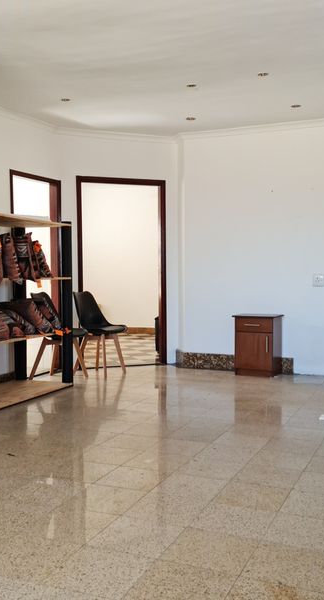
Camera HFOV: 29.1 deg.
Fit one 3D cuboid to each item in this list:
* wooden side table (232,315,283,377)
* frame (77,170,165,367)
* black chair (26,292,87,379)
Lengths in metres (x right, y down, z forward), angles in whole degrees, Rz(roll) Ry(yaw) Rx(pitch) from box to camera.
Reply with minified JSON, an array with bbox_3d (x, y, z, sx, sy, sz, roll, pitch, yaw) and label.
[{"bbox_3d":[0.959,0.457,6.268,0.420,0.590,0.360,1,3,23],"label":"wooden side table"},{"bbox_3d":[-0.439,-0.290,6.837,0.990,2.040,0.130,-1,3,-22],"label":"frame"},{"bbox_3d":[-1.011,0.345,6.233,0.500,0.830,0.460,1,3,23],"label":"black chair"}]

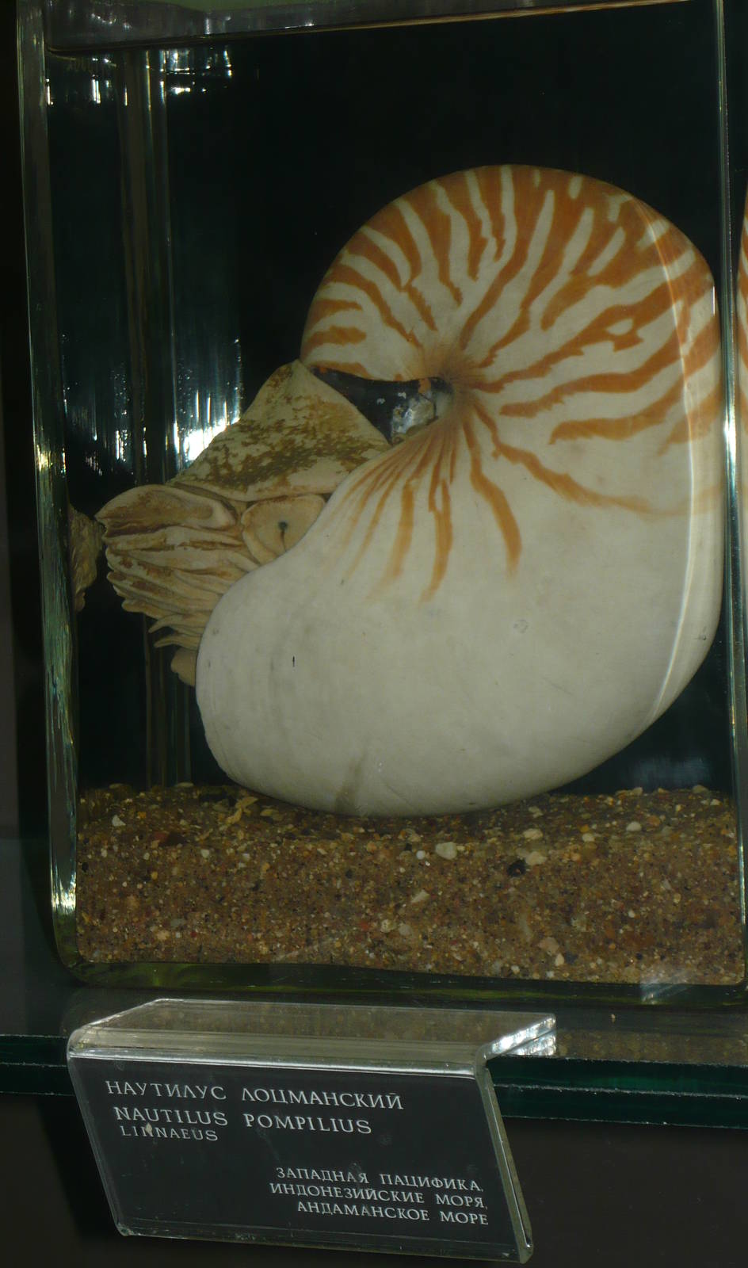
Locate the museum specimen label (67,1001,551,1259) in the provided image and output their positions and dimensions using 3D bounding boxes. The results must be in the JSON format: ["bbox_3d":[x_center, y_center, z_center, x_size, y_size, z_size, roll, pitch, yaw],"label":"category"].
[{"bbox_3d":[-0.013,0.108,0.785,0.096,0.049,0.043,-1,4,25],"label":"museum specimen label"}]

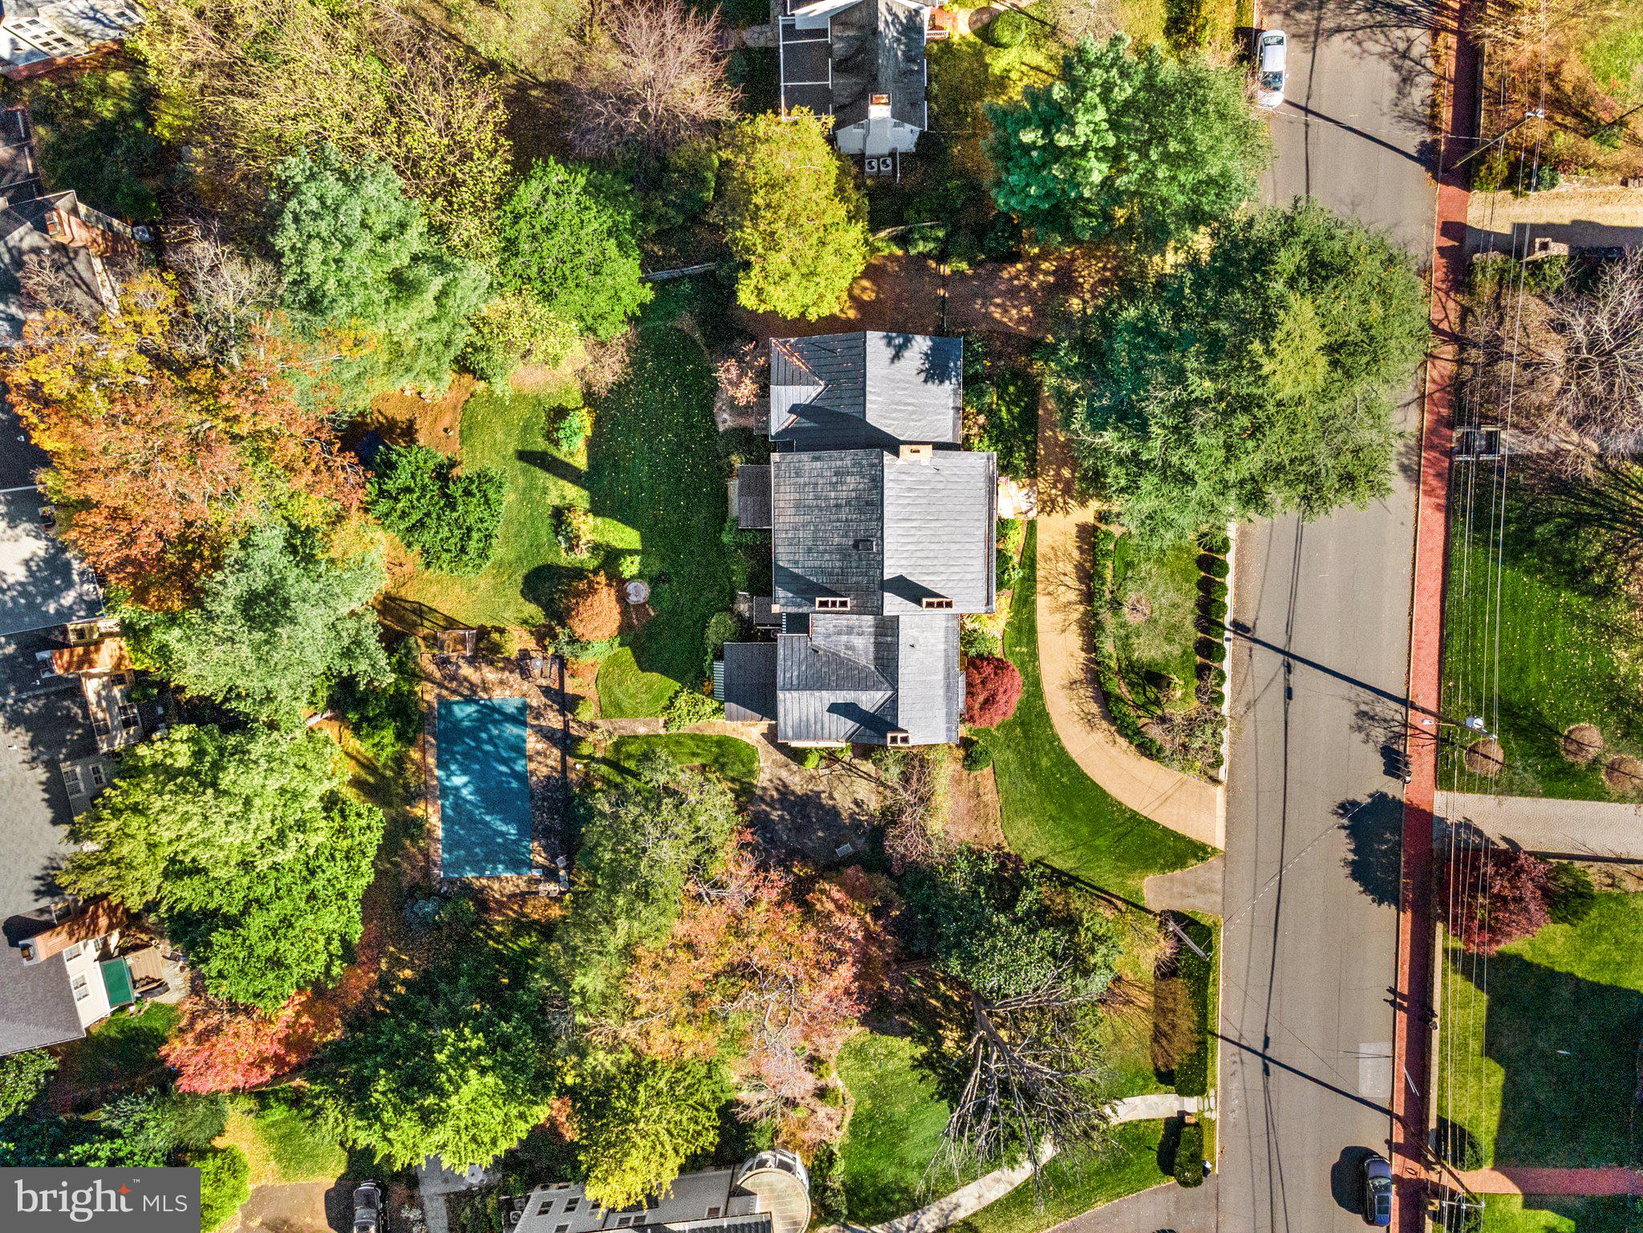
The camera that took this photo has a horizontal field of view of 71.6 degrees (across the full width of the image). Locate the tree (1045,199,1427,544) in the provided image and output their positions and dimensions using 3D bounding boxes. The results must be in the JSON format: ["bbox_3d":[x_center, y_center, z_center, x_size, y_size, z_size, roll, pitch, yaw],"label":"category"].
[{"bbox_3d":[24.710,-14.490,69.300,21.570,17.000,19.990,0,91,0],"label":"tree"}]

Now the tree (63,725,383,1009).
[{"bbox_3d":[-35.680,15.160,70.220,18.090,16.000,17.400,0,91,0],"label":"tree"}]

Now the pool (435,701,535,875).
[{"bbox_3d":[-22.787,11.574,77.809,6.080,1.500,12.120,-1,94,1],"label":"pool"}]

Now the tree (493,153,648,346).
[{"bbox_3d":[-15.300,-22.410,71.690,9.360,12.000,10.390,0,91,0],"label":"tree"}]

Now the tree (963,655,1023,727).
[{"bbox_3d":[11.159,4.894,74.377,3.990,3.500,4.670,0,94,1],"label":"tree"}]

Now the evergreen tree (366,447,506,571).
[{"bbox_3d":[-24.340,-6.701,71.700,7.870,8.500,7.970,0,94,1],"label":"evergreen tree"}]

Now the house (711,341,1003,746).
[{"bbox_3d":[1.949,-4.481,69.433,16.940,12.500,24.170,0,94,1],"label":"house"}]

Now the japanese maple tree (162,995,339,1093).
[{"bbox_3d":[-37.300,27.390,75.390,11.480,6.000,7.520,0,91,0],"label":"japanese maple tree"}]

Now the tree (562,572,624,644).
[{"bbox_3d":[-15.340,-0.560,76.300,4.220,3.400,4.830,0,91,0],"label":"tree"}]

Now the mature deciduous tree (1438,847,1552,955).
[{"bbox_3d":[44.160,18.680,75.120,6.990,6.300,6.750,0,91,0],"label":"mature deciduous tree"}]

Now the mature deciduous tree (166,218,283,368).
[{"bbox_3d":[-37.090,-20.260,72.220,6.050,11.000,7.470,0,91,0],"label":"mature deciduous tree"}]

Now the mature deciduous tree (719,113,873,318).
[{"bbox_3d":[-1.749,-22.576,65.372,8.930,18.500,8.830,0,94,1],"label":"mature deciduous tree"}]

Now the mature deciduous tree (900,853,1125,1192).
[{"bbox_3d":[11.552,23.980,69.531,12.820,15.500,17.960,0,94,1],"label":"mature deciduous tree"}]

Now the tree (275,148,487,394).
[{"bbox_3d":[-26.590,-20.380,69.220,11.250,17.000,13.400,0,91,0],"label":"tree"}]

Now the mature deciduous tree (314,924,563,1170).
[{"bbox_3d":[-23.450,26.640,71.380,14.940,14.000,14.230,0,91,0],"label":"mature deciduous tree"}]

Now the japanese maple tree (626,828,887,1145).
[{"bbox_3d":[-4.166,23.099,70.468,16.340,14.000,18.390,0,94,1],"label":"japanese maple tree"}]

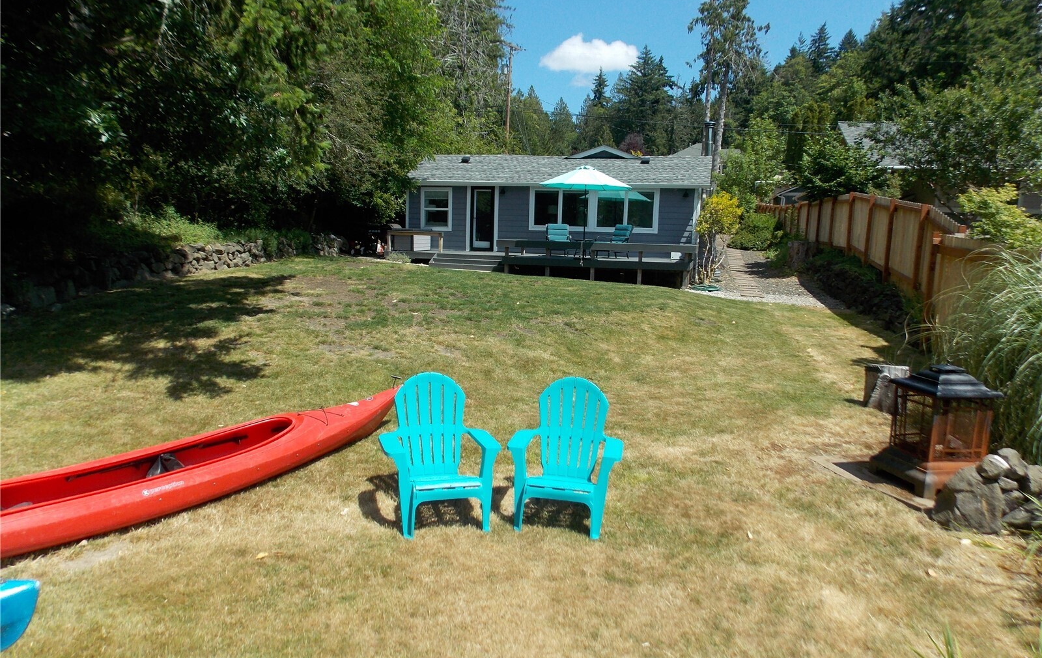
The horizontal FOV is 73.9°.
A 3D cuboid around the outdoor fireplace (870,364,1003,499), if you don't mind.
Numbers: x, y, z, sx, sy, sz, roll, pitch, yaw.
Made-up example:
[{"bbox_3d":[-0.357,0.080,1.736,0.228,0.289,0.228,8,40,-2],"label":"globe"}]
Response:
[{"bbox_3d":[3.300,0.765,5.440,0.650,0.975,0.660,0,8,-9],"label":"outdoor fireplace"}]

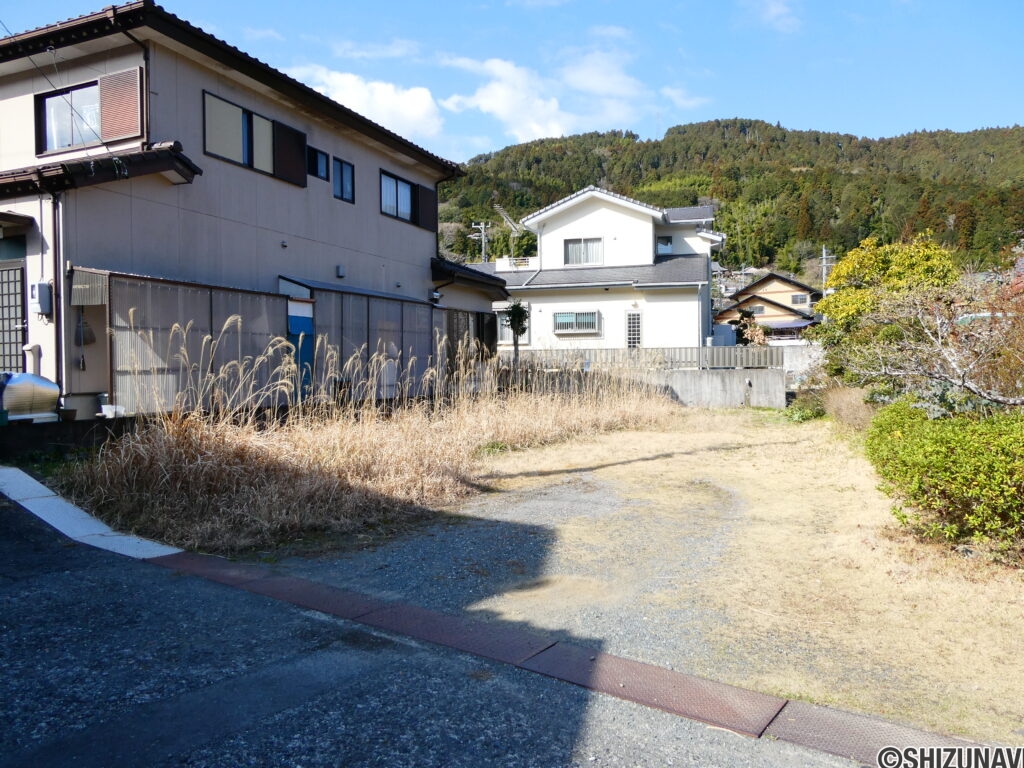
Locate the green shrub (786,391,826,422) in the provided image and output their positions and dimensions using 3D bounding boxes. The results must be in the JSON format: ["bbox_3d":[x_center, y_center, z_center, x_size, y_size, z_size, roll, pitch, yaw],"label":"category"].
[{"bbox_3d":[8.296,0.620,20.000,1.120,0.850,1.100,0,2,20],"label":"green shrub"}]

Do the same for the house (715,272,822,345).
[{"bbox_3d":[28.150,-7.409,75.057,9.716,8.200,10.000,1,2,38],"label":"house"}]

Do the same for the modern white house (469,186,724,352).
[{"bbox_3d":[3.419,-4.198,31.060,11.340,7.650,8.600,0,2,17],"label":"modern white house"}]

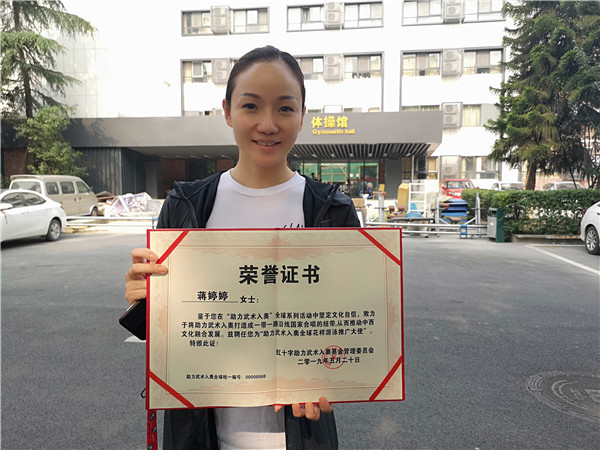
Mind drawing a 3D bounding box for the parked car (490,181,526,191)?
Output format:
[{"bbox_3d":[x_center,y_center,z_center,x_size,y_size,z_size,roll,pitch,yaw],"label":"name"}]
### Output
[{"bbox_3d":[11.555,-1.599,25.555,1.770,1.480,4.450,1,5,12],"label":"parked car"}]

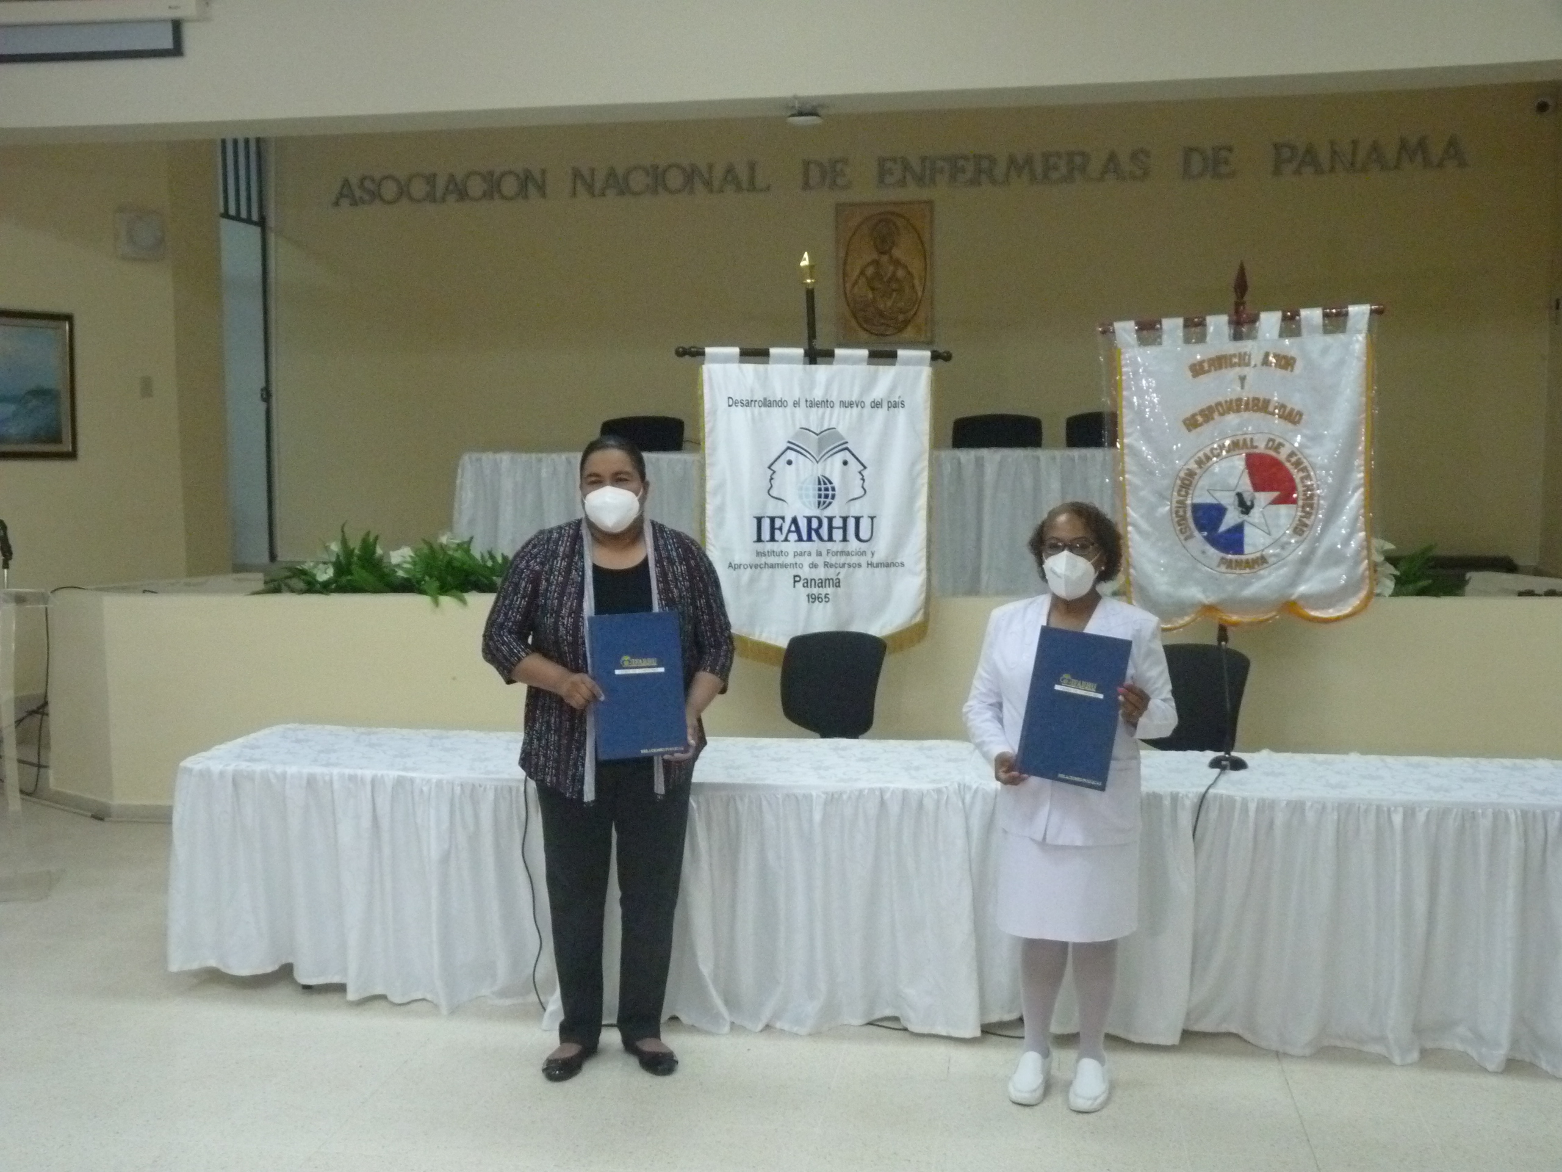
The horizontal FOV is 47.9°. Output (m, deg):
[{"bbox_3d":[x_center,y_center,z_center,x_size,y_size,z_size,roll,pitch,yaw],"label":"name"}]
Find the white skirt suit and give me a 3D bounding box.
[{"bbox_3d":[0.735,0.462,4.484,0.520,0.870,0.340,1,6,15],"label":"white skirt suit"}]

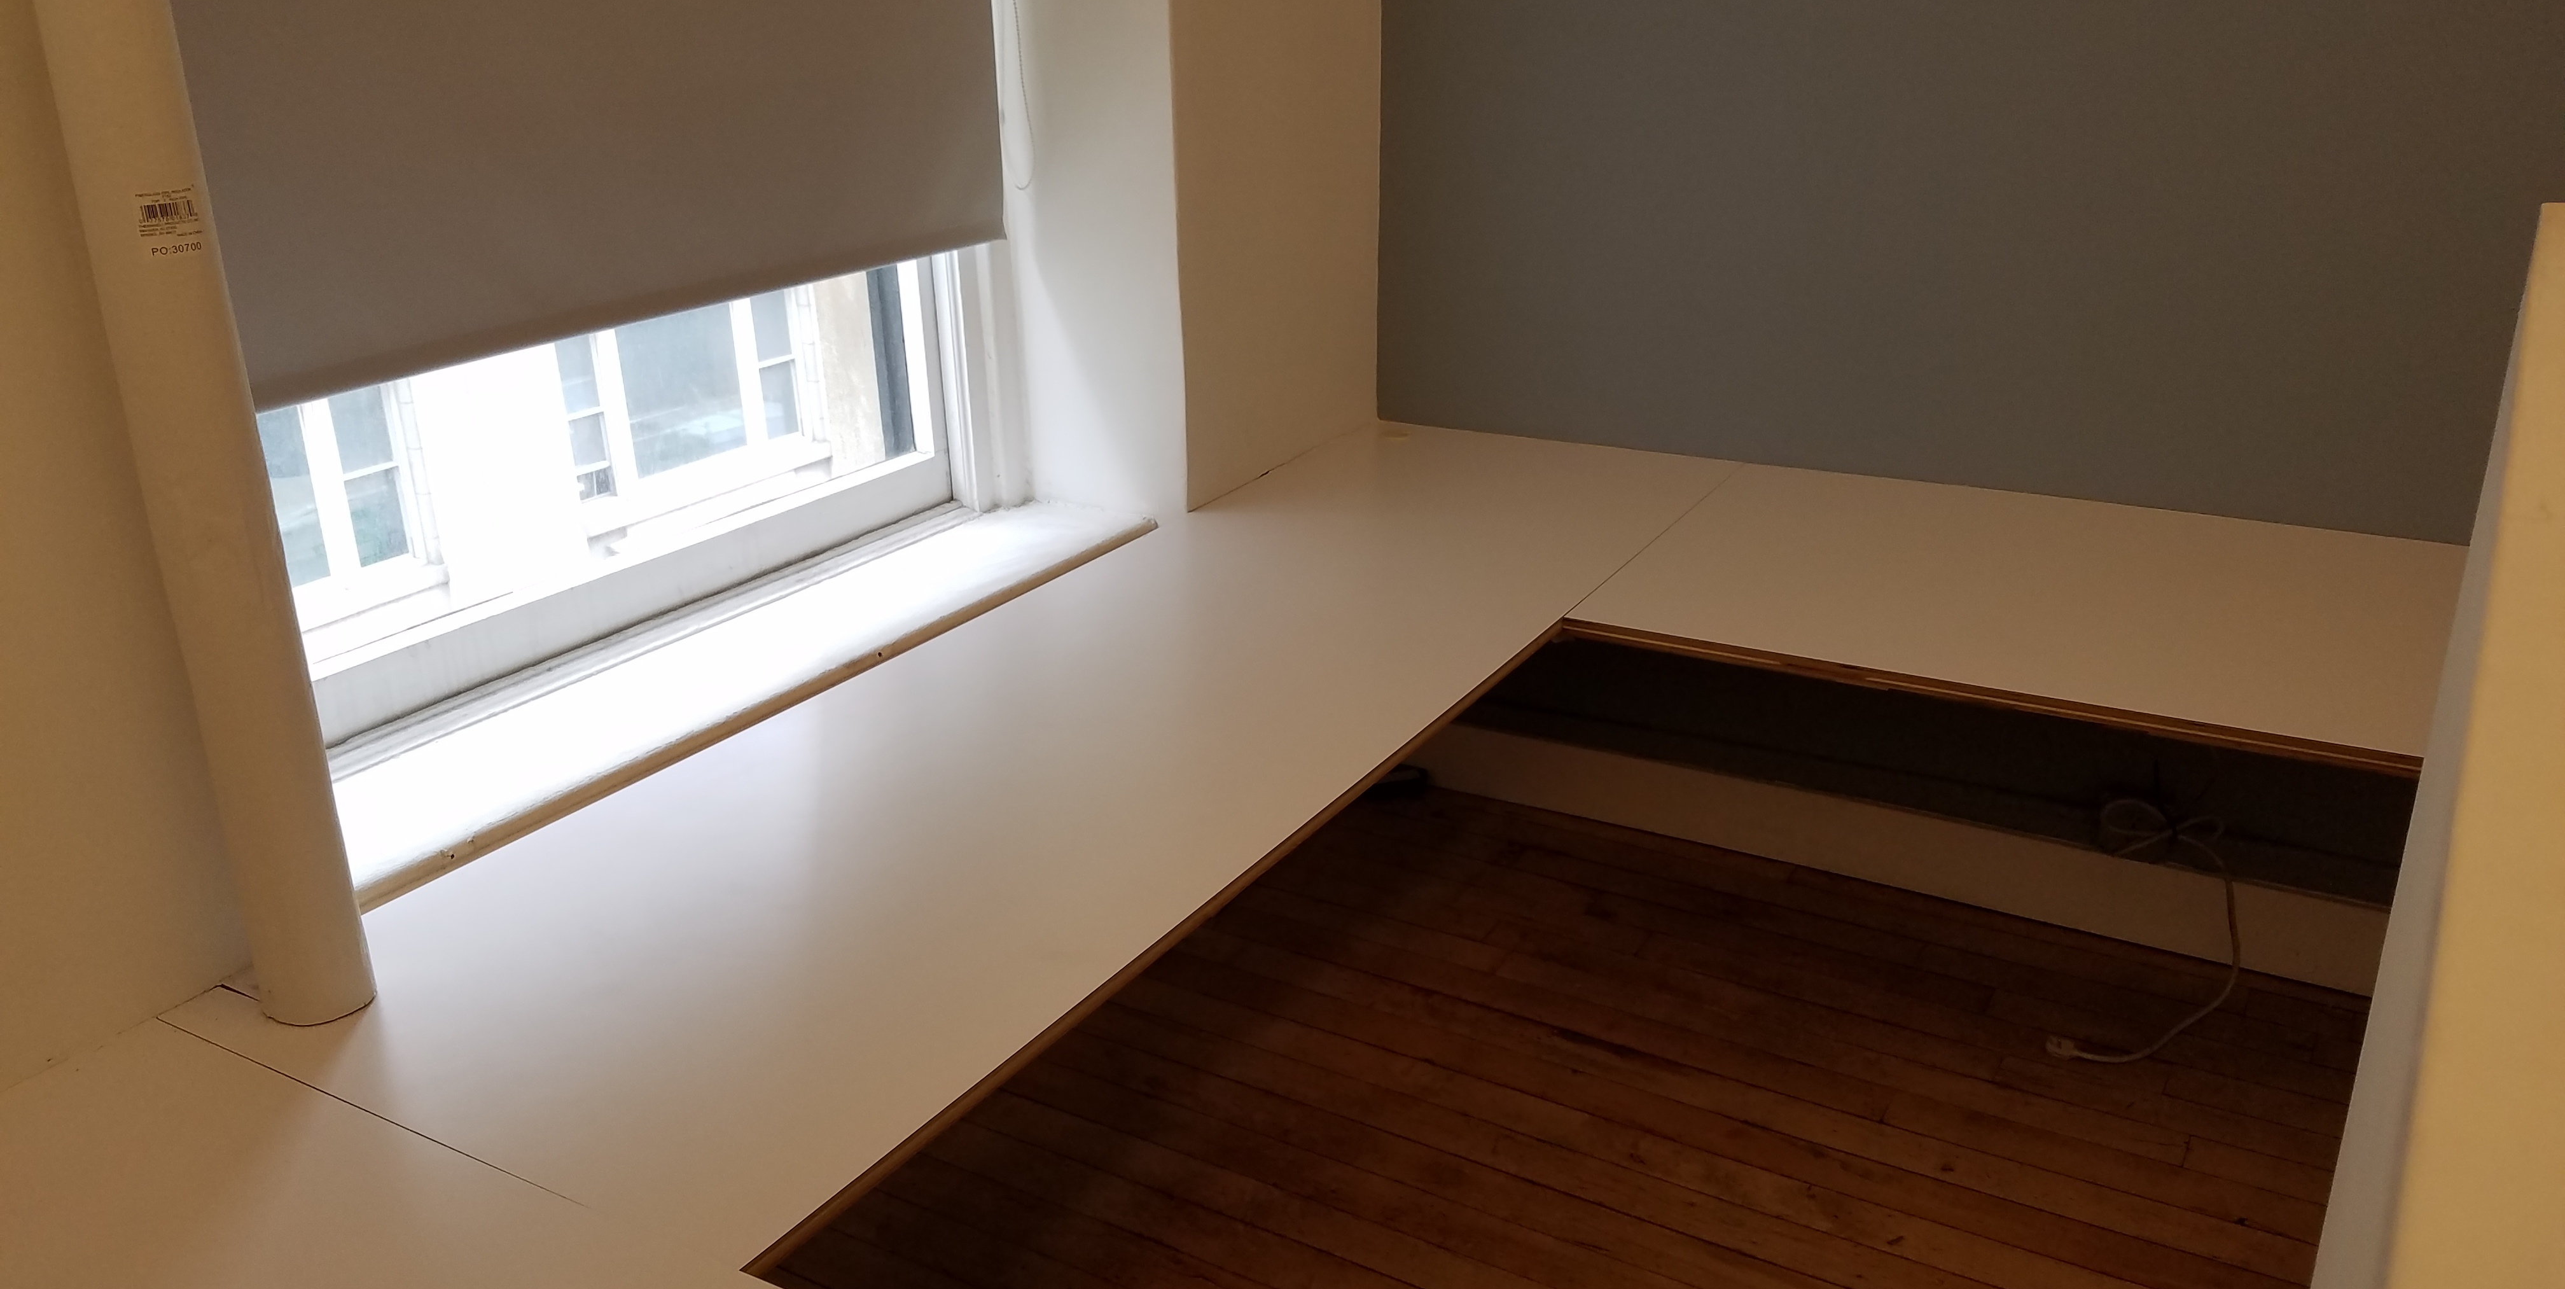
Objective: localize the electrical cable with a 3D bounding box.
[{"bbox_3d":[1.280,0.424,2.822,0.228,0.245,0.357,11,23,28],"label":"electrical cable"}]

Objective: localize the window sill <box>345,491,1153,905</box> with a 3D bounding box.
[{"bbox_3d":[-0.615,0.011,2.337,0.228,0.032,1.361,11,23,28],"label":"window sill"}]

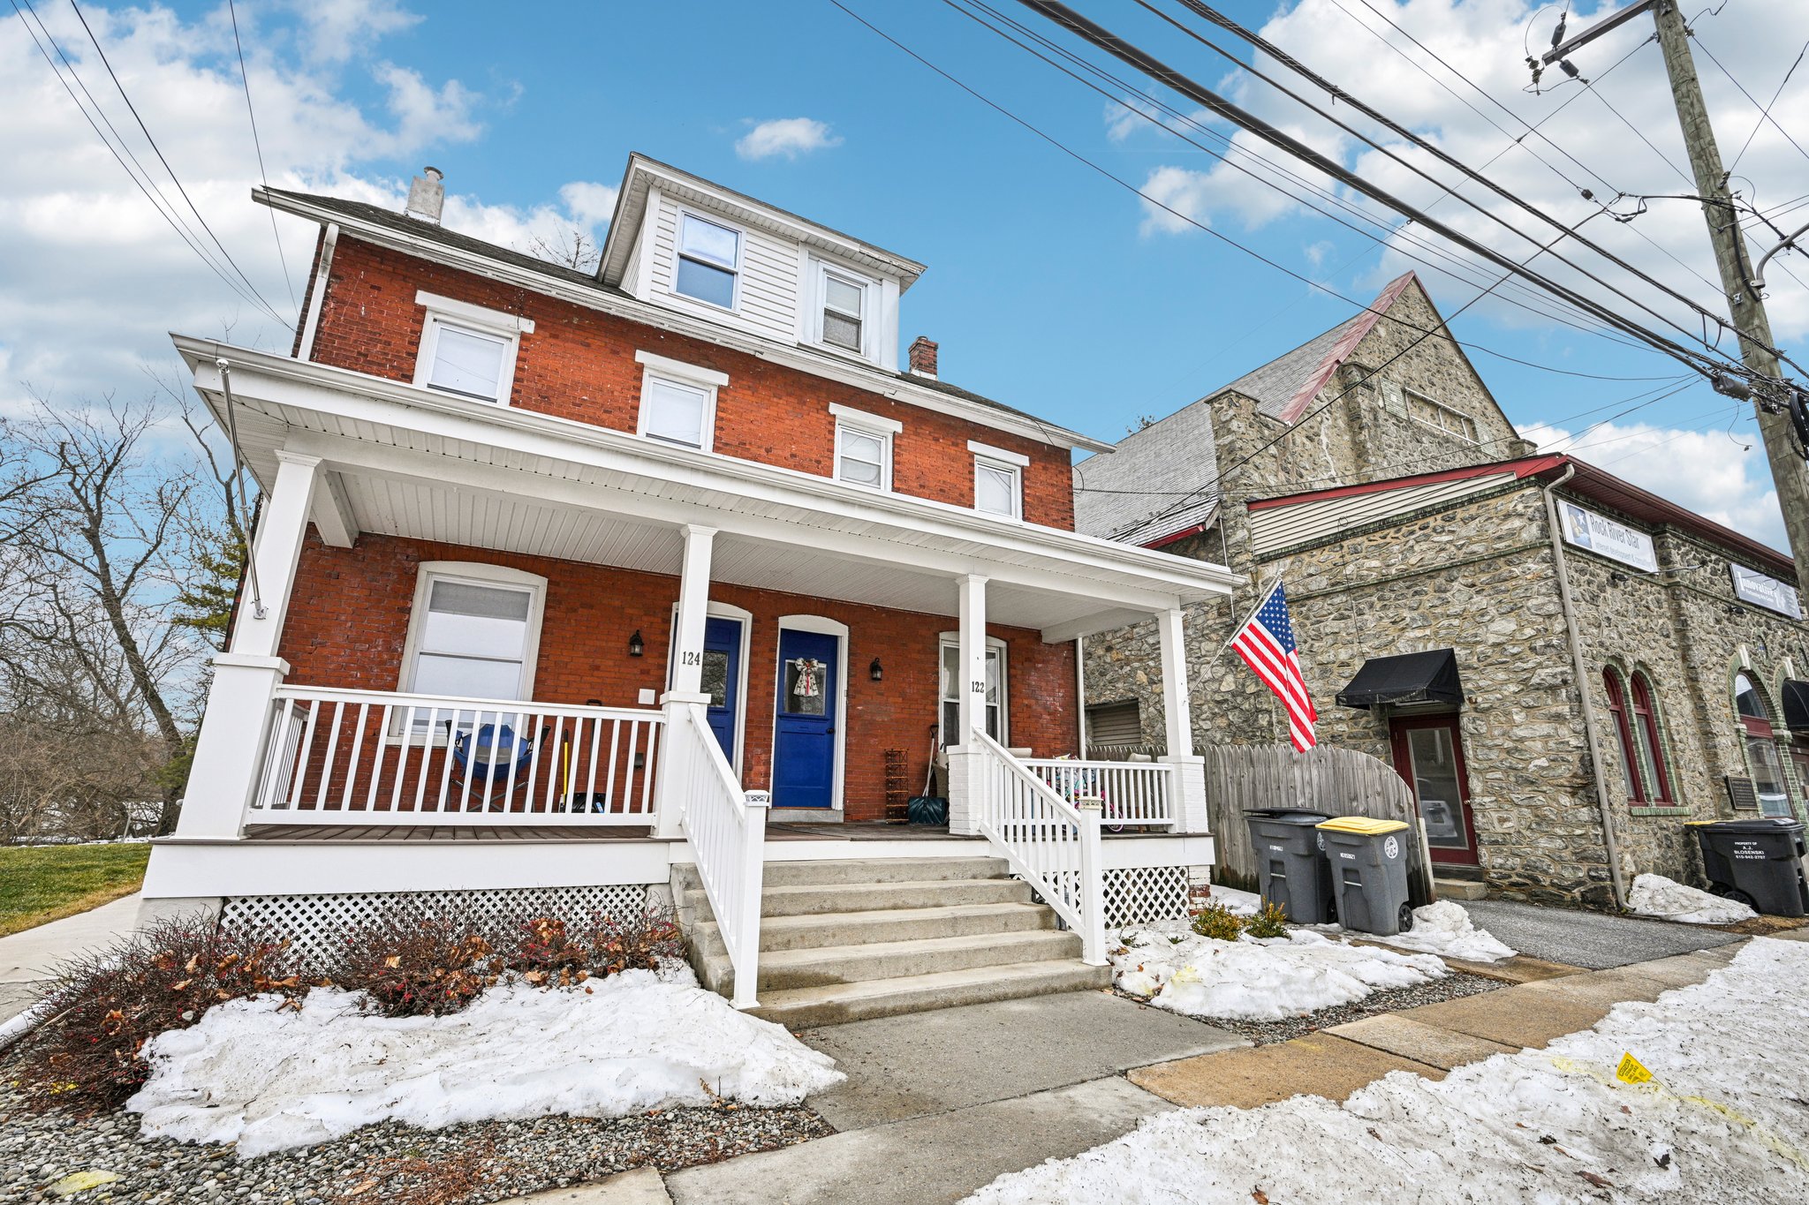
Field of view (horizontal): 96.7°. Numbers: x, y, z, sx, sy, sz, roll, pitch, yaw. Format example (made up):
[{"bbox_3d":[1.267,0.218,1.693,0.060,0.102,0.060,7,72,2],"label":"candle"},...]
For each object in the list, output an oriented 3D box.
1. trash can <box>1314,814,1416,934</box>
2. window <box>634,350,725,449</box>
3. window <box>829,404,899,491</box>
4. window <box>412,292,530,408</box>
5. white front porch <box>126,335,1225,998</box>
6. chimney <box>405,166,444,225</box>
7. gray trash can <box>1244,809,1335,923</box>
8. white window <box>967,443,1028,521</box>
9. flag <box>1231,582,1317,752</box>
[{"bbox_3d":[4.976,2.932,8.667,0.750,1.080,0.650,9,-15,-28],"label":"trash can"},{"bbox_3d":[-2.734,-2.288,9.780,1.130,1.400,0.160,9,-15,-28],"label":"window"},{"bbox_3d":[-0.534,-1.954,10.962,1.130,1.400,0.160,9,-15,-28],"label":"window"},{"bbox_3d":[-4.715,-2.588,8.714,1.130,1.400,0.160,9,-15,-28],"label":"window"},{"bbox_3d":[-0.722,0.943,7.705,9.900,4.400,4.250,9,-15,-28],"label":"white front porch"},{"bbox_3d":[-7.606,-6.477,12.802,0.450,1.000,0.450,9,-15,-28],"label":"chimney"},{"bbox_3d":[4.528,2.992,9.101,0.820,1.140,0.710,9,-15,-28],"label":"gray trash can"},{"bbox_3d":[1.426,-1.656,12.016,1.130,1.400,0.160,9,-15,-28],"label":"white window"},{"bbox_3d":[3.877,0.694,8.510,0.250,1.800,0.930,9,-15,-28],"label":"flag"}]

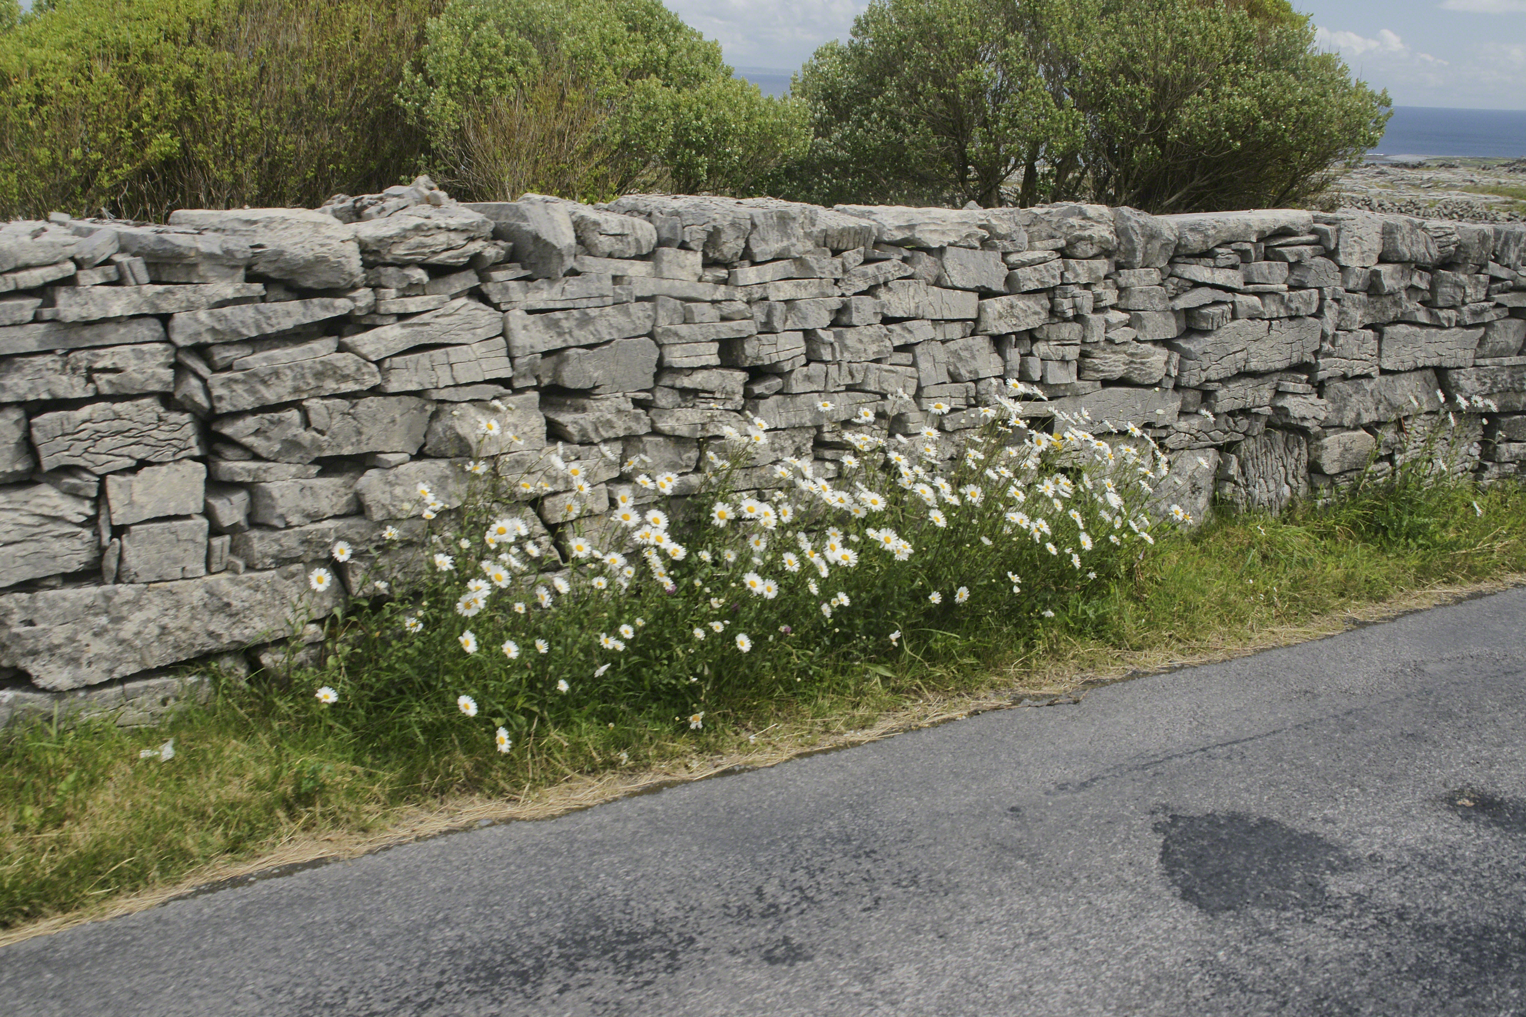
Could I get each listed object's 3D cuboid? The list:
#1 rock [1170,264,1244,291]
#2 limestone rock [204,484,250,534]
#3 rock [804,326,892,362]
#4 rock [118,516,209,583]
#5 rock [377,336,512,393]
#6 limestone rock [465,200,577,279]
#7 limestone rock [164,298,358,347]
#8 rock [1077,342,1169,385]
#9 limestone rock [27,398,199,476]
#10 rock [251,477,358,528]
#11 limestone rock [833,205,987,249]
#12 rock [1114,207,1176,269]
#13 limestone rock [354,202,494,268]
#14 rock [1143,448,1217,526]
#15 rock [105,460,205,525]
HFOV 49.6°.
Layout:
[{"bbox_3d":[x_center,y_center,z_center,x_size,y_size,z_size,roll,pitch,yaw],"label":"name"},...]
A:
[{"bbox_3d":[1.526,-0.847,5.931,0.403,0.067,0.200,0,14,-35],"label":"rock"},{"bbox_3d":[-1.344,-0.010,4.115,0.090,0.098,0.160,-7,18,-34],"label":"limestone rock"},{"bbox_3d":[0.234,-0.527,5.121,0.268,0.100,0.220,-10,19,-33],"label":"rock"},{"bbox_3d":[-1.492,0.085,4.057,0.213,0.151,0.190,-7,18,-34],"label":"rock"},{"bbox_3d":[-0.823,-0.371,4.002,0.340,0.105,0.250,-13,21,-37],"label":"rock"},{"bbox_3d":[-0.629,-0.681,4.144,0.150,0.165,0.360,-9,19,-38],"label":"limestone rock"},{"bbox_3d":[-1.272,-0.492,4.086,0.450,0.084,0.260,-14,21,-32],"label":"limestone rock"},{"bbox_3d":[1.251,-0.564,6.176,0.474,0.164,0.270,-8,18,-35],"label":"rock"},{"bbox_3d":[-1.640,-0.206,4.109,0.387,0.178,0.250,-8,18,-35],"label":"limestone rock"},{"bbox_3d":[-1.104,-0.040,3.847,0.250,0.100,0.220,-9,19,-38],"label":"rock"},{"bbox_3d":[0.407,-0.836,4.889,0.450,0.105,0.250,-9,19,-38],"label":"limestone rock"},{"bbox_3d":[1.182,-0.904,5.477,0.220,0.190,0.270,-9,19,-38],"label":"rock"},{"bbox_3d":[-0.930,-0.719,4.299,0.369,0.138,0.320,-7,18,-34],"label":"limestone rock"},{"bbox_3d":[1.414,-0.097,5.975,0.330,0.290,0.280,-9,19,-38],"label":"rock"},{"bbox_3d":[-1.557,-0.064,4.174,0.240,0.142,0.200,-8,18,-35],"label":"rock"}]

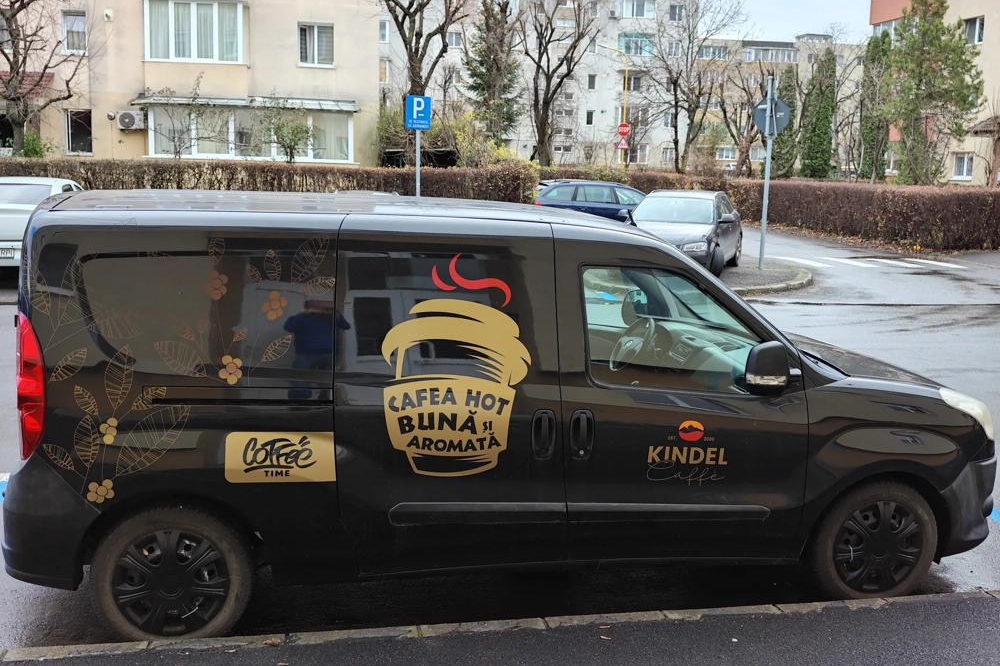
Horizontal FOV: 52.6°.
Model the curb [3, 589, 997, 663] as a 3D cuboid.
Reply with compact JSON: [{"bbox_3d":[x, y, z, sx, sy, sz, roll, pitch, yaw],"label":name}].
[{"bbox_3d":[0.213,1.256,4.171,4.300,0.140,0.130,0,8,-11],"label":"curb"}]

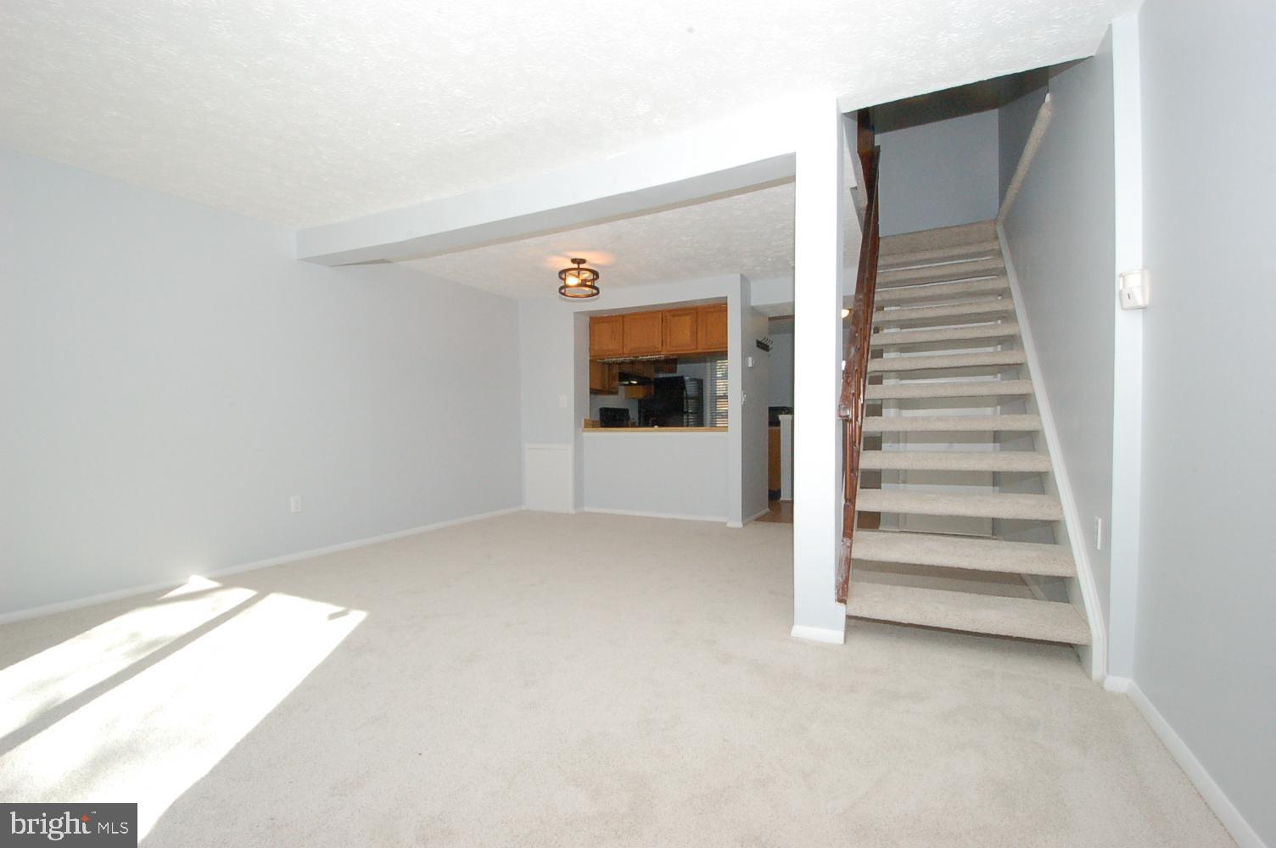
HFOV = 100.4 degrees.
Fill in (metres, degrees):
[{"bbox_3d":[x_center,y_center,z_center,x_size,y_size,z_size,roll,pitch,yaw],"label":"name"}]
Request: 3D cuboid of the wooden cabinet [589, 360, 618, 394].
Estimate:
[{"bbox_3d":[-0.603,-0.780,7.064,0.330,0.760,0.760,0,0,27],"label":"wooden cabinet"}]

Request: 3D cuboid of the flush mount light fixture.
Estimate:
[{"bbox_3d":[-0.523,-1.306,4.732,0.356,0.300,0.356,0,0,0],"label":"flush mount light fixture"}]

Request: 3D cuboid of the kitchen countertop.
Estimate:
[{"bbox_3d":[0.259,0.061,5.798,1.680,0.055,0.550,0,0,27],"label":"kitchen countertop"}]

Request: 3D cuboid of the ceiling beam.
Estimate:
[{"bbox_3d":[-0.867,-1.336,3.326,3.630,0.220,0.180,0,0,26],"label":"ceiling beam"}]

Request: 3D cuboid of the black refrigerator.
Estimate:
[{"bbox_3d":[0.556,0.103,8.808,0.780,1.700,0.790,0,0,27],"label":"black refrigerator"}]

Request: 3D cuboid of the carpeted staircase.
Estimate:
[{"bbox_3d":[1.969,-0.371,3.369,0.880,2.620,2.700,0,0,27],"label":"carpeted staircase"}]

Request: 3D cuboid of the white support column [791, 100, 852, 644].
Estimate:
[{"bbox_3d":[0.862,-0.233,2.503,0.201,2.432,0.241,0,1,27],"label":"white support column"}]

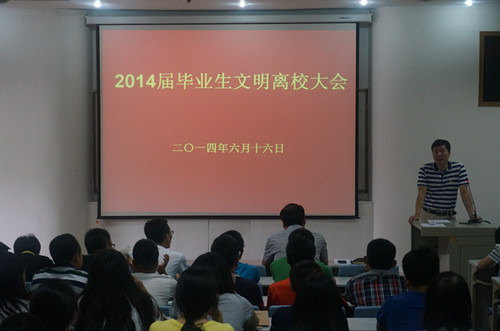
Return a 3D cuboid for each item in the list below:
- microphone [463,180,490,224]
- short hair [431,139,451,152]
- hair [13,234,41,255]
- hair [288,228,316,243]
[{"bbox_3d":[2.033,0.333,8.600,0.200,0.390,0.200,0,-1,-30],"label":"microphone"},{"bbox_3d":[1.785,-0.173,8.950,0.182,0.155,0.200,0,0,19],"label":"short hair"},{"bbox_3d":[-1.493,0.539,6.400,0.178,0.160,0.200,1,-9,-5],"label":"hair"},{"bbox_3d":[0.345,0.502,6.400,0.175,0.170,0.200,0,-3,2],"label":"hair"}]

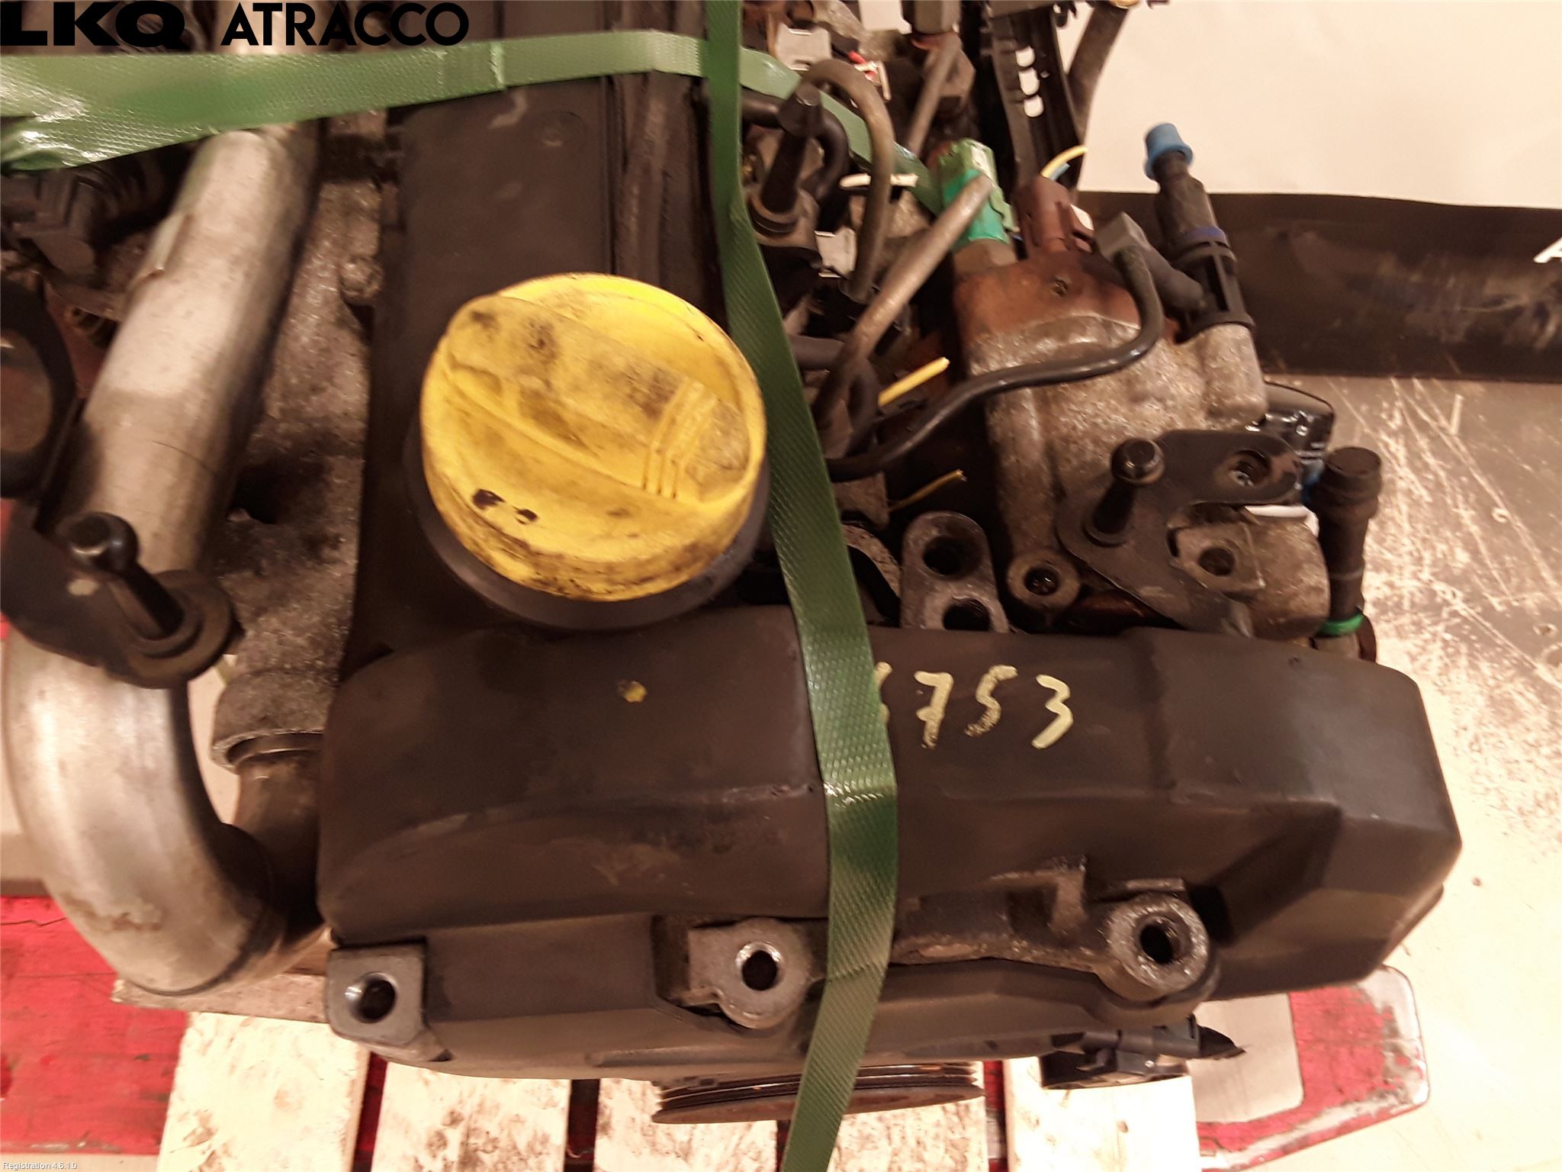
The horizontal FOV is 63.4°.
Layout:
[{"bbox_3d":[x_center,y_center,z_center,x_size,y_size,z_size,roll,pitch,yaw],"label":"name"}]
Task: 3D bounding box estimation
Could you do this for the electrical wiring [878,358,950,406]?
[{"bbox_3d":[0.037,-0.057,0.355,0.024,0.003,0.003,-32,60,10],"label":"electrical wiring"}]

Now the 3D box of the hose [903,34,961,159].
[{"bbox_3d":[0.051,-0.164,0.425,0.009,0.046,0.009,9,32,-12],"label":"hose"}]

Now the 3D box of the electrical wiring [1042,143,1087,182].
[{"bbox_3d":[0.080,-0.120,0.358,0.016,0.006,0.004,-38,55,27],"label":"electrical wiring"}]

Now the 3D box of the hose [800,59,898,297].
[{"bbox_3d":[0.019,-0.123,0.385,0.029,0.042,0.075,1,58,0],"label":"hose"}]

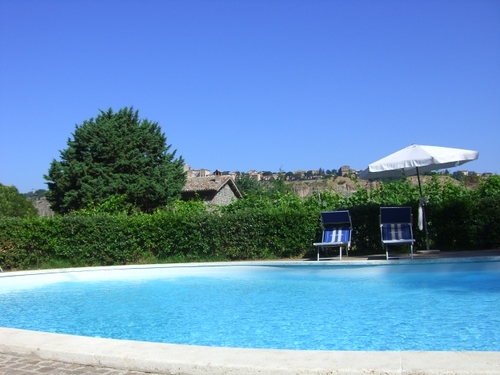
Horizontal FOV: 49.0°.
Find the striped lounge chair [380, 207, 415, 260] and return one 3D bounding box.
[{"bbox_3d":[3.101,0.932,11.500,0.670,1.000,1.600,-1,-2,12],"label":"striped lounge chair"}]

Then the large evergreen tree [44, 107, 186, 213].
[{"bbox_3d":[-7.351,-0.984,30.000,7.600,6.900,7.500,-1,-2,0],"label":"large evergreen tree"}]

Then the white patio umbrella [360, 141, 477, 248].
[{"bbox_3d":[3.776,0.246,12.300,2.600,2.400,2.600,-5,-2,0],"label":"white patio umbrella"}]

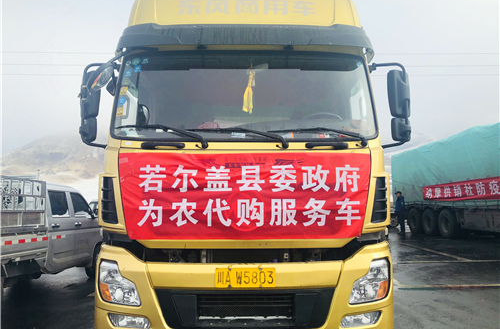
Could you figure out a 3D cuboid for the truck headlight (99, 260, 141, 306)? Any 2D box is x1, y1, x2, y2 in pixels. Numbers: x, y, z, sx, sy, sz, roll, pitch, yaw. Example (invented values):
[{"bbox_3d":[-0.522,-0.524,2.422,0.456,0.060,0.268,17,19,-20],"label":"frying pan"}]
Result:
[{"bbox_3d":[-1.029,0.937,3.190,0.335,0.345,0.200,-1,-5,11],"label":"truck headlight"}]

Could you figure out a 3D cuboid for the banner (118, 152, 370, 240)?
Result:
[{"bbox_3d":[-0.040,0.241,3.100,1.910,0.655,0.080,0,-5,-1],"label":"banner"}]

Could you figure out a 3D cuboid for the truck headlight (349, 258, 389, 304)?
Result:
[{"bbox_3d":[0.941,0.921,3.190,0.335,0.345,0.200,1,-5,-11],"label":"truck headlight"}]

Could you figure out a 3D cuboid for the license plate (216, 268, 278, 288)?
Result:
[{"bbox_3d":[-0.032,0.834,2.970,0.447,0.143,0.020,0,-5,-1],"label":"license plate"}]

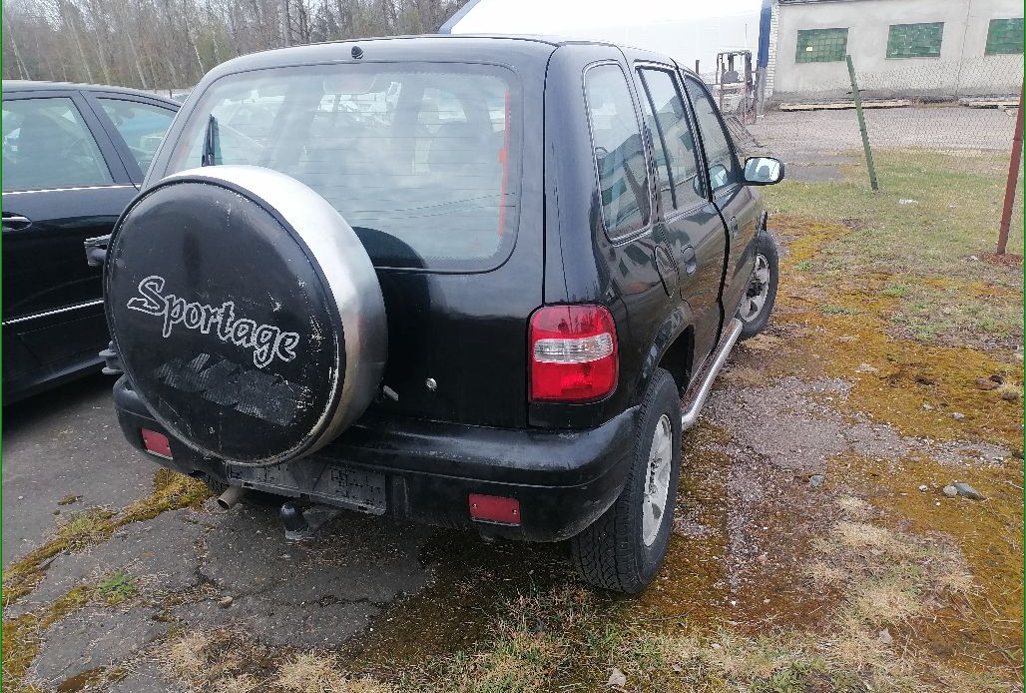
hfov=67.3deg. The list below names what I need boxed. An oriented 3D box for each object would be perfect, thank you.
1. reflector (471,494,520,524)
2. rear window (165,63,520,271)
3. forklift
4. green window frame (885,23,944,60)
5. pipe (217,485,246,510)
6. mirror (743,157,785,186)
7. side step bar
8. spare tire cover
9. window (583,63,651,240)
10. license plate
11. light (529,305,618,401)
[{"bbox_3d":[-0.040,0.385,1.833,0.126,0.070,0.020,3,18,15],"label":"reflector"},{"bbox_3d":[-0.484,-0.460,1.959,1.080,0.520,0.060,6,-10,22],"label":"rear window"},{"bbox_3d":[6.077,-7.491,22.300,1.850,2.030,1.080,12,24,36],"label":"forklift"},{"bbox_3d":[13.581,-10.299,26.000,1.680,1.080,0.120,4,20,19],"label":"green window frame"},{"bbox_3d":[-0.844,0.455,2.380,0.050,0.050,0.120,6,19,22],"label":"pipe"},{"bbox_3d":[1.166,-0.817,3.582,0.190,0.140,0.100,6,19,22],"label":"mirror"},{"bbox_3d":[0.911,0.062,3.528,0.140,0.100,1.660,6,19,22],"label":"side step bar"},{"bbox_3d":[-0.656,-0.069,1.898,0.706,0.706,0.195,6,19,22],"label":"spare tire cover"},{"bbox_3d":[0.266,-0.499,1.938,0.040,0.420,0.430,-15,10,27],"label":"window"},{"bbox_3d":[-0.552,0.339,2.041,0.520,0.113,0.025,6,19,22],"label":"license plate"},{"bbox_3d":[0.141,0.006,1.732,0.185,0.215,0.140,1,18,8],"label":"light"}]

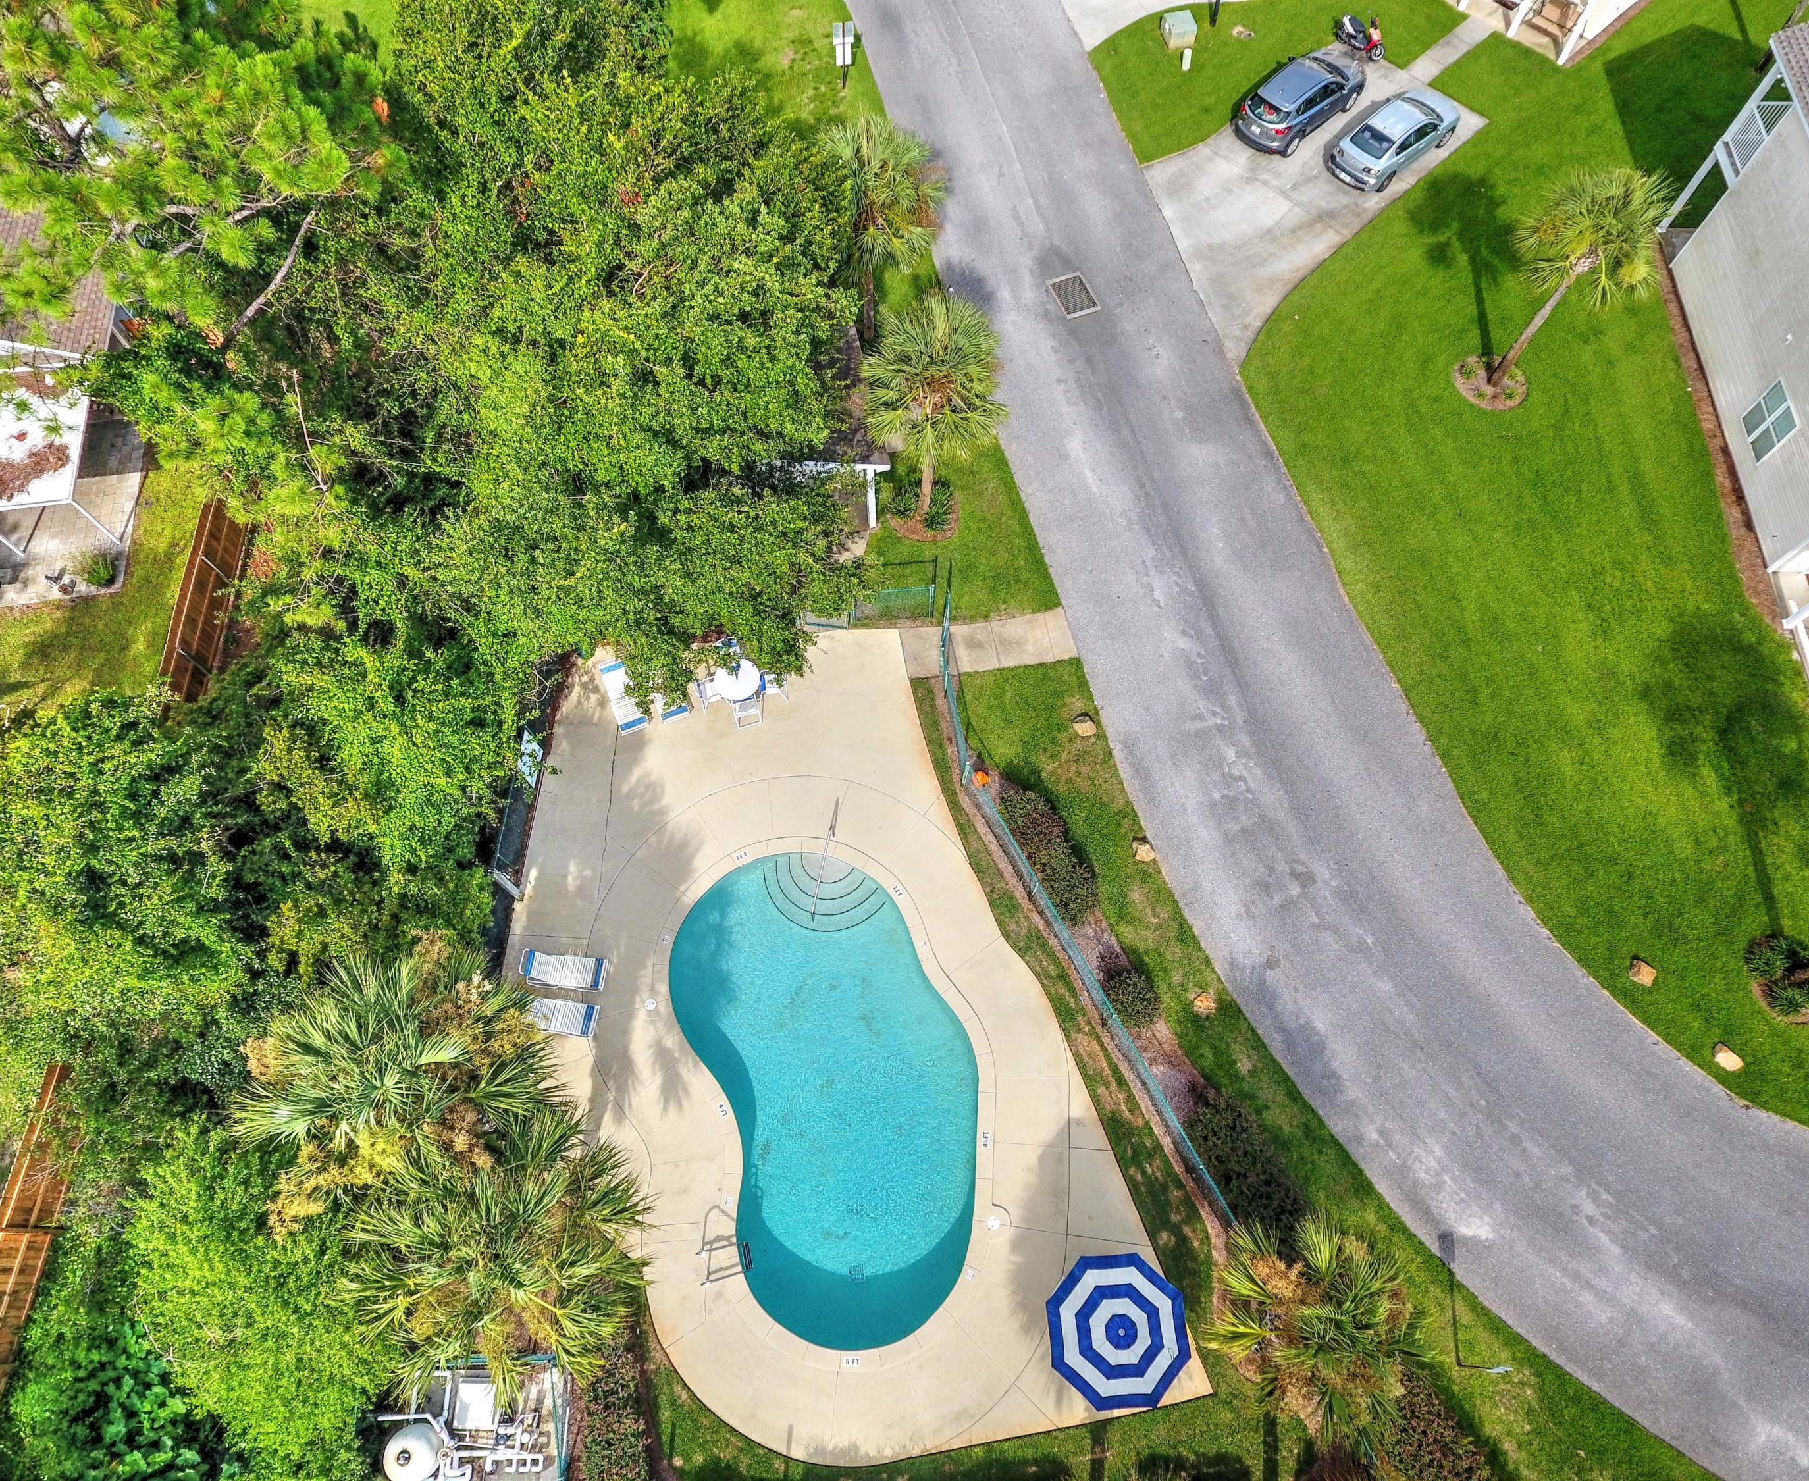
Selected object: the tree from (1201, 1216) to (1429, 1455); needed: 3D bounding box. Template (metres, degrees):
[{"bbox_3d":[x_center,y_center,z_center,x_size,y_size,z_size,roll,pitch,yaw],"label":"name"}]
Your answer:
[{"bbox_3d":[6.459,9.717,19.091,3.500,4.300,3.500,0,66,0],"label":"tree"}]

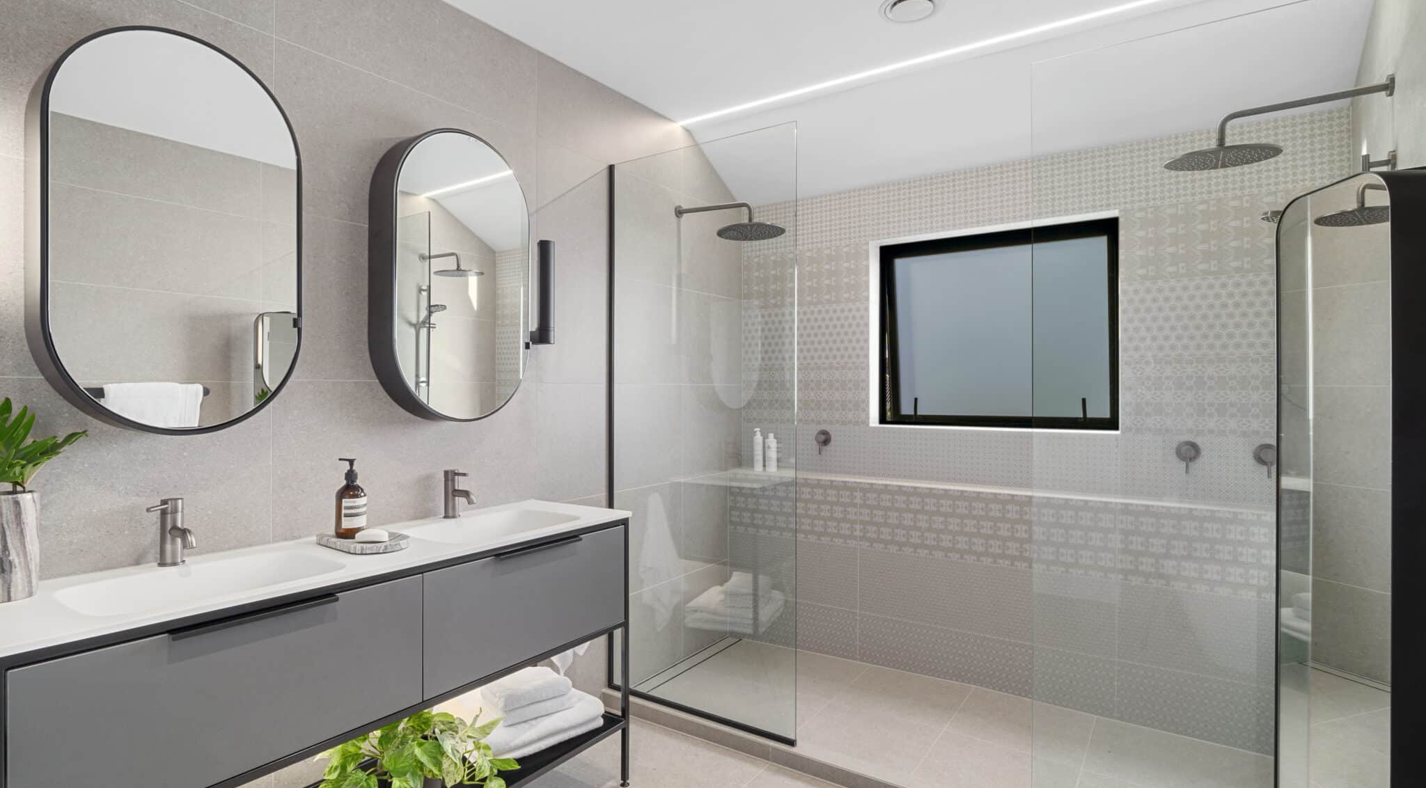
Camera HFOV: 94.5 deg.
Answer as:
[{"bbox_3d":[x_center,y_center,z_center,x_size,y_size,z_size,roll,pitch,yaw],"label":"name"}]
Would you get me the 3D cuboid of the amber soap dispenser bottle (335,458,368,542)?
[{"bbox_3d":[-0.940,0.271,1.714,0.073,0.203,0.072,0,0,-22],"label":"amber soap dispenser bottle"}]

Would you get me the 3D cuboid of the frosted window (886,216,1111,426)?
[{"bbox_3d":[1.292,-0.295,3.068,1.018,0.894,0.100,0,0,32],"label":"frosted window"}]

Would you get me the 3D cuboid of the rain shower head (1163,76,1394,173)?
[{"bbox_3d":[1.645,-0.791,1.942,0.512,0.165,0.285,0,0,34],"label":"rain shower head"}]

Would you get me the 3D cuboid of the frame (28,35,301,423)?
[{"bbox_3d":[-1.234,-0.355,1.514,0.156,0.887,0.462,0,0,36],"label":"frame"}]

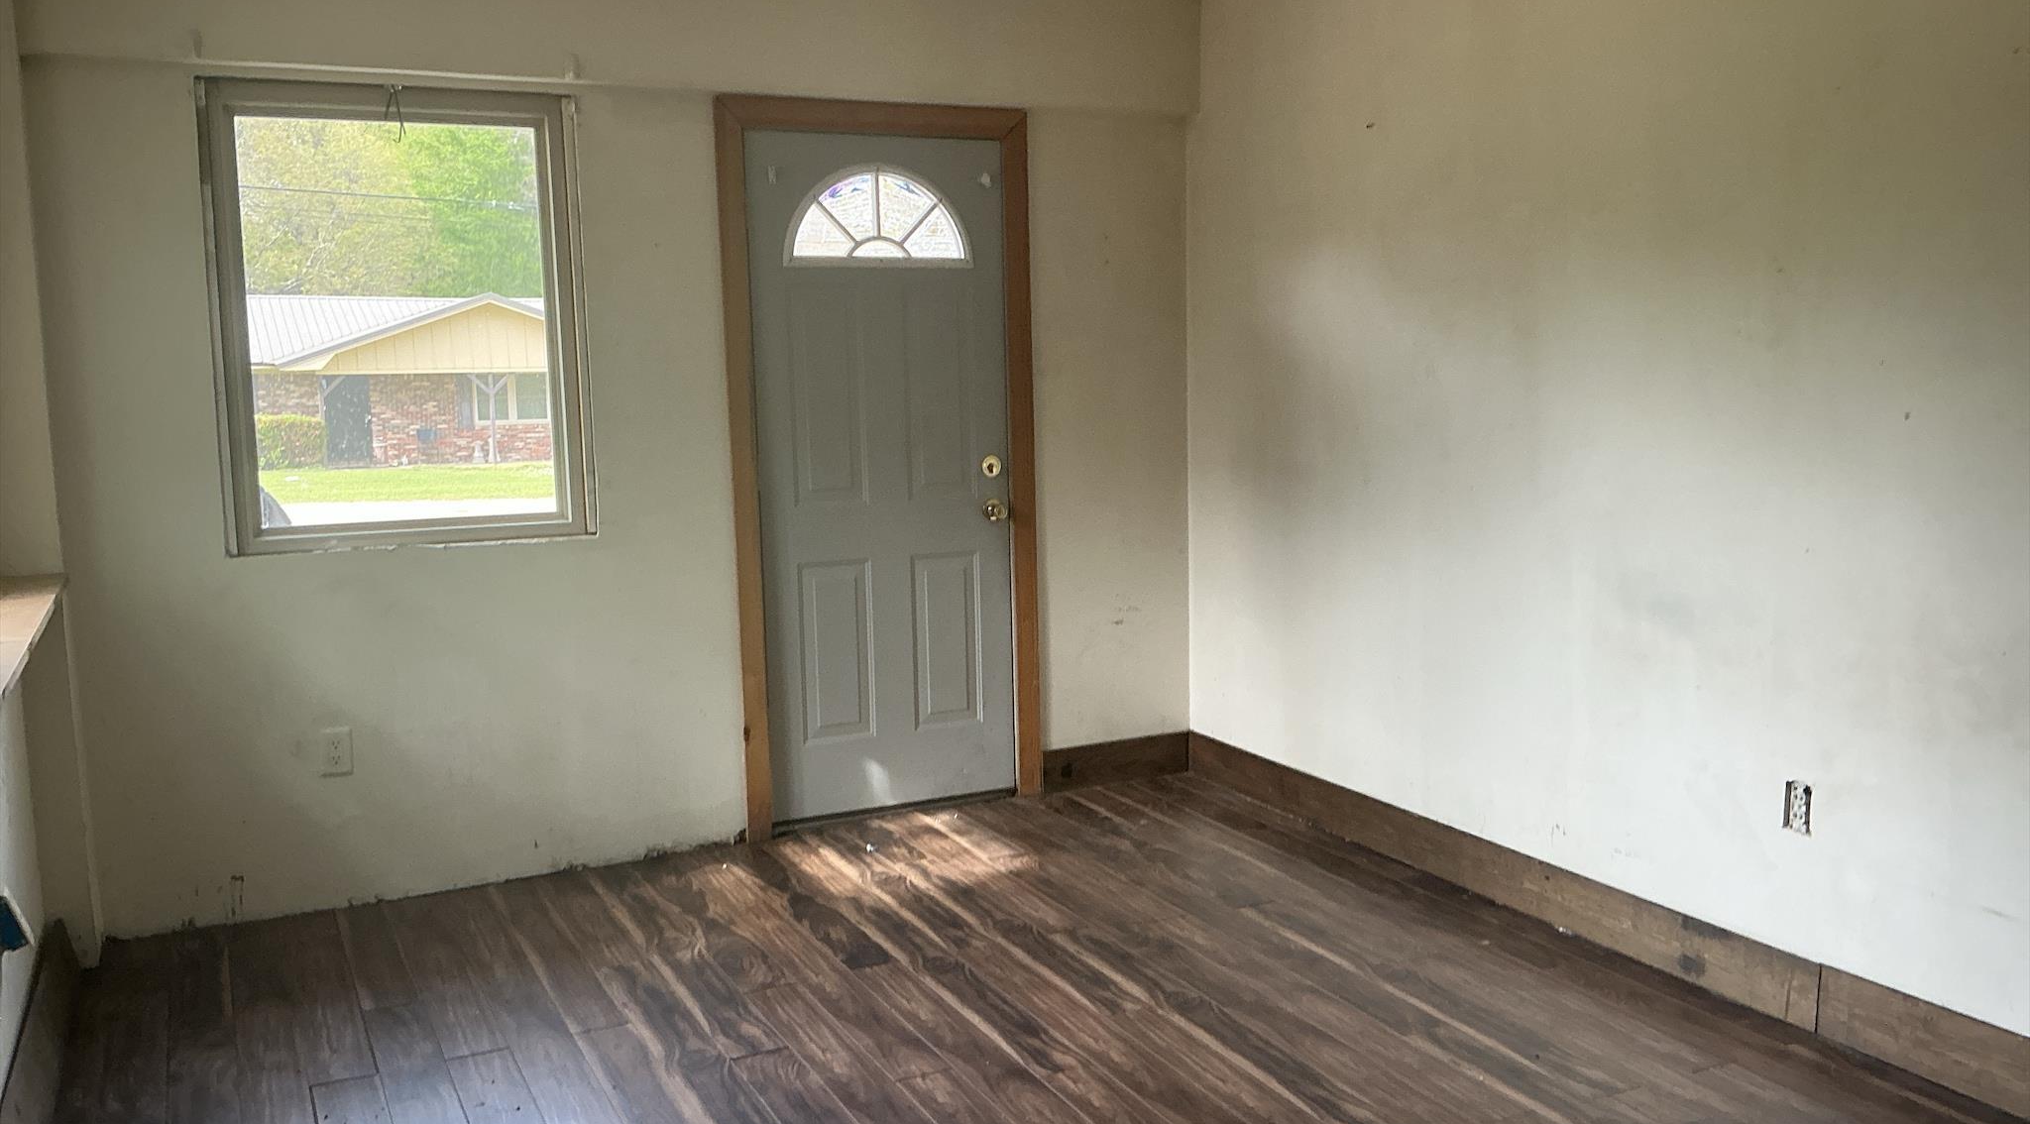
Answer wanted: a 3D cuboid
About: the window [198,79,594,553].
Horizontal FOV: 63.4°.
[{"bbox_3d":[-1.583,-0.627,4.279,0.910,1.175,0.090,-5,8,-26],"label":"window"}]

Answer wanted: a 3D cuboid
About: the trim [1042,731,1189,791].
[{"bbox_3d":[0.340,0.653,5.332,0.547,0.135,0.020,-5,8,-26],"label":"trim"}]

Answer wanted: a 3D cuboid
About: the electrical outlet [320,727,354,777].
[{"bbox_3d":[-1.768,0.499,4.284,0.072,0.117,0.012,-5,8,-26],"label":"electrical outlet"}]

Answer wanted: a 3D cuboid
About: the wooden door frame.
[{"bbox_3d":[-0.383,-0.276,4.909,0.965,2.120,0.110,-5,8,-26],"label":"wooden door frame"}]

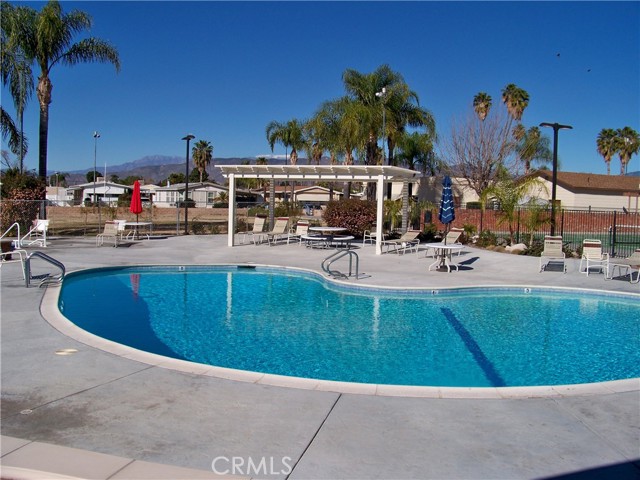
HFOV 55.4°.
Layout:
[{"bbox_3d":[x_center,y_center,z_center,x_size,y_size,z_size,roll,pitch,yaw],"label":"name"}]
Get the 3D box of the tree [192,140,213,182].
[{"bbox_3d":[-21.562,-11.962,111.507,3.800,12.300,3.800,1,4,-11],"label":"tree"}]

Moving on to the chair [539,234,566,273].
[{"bbox_3d":[6.580,0.376,17.147,0.690,0.920,1.650,3,4,21],"label":"chair"}]

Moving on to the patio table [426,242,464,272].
[{"bbox_3d":[3.507,0.508,17.078,1.110,0.690,1.110,2,4,0],"label":"patio table"}]

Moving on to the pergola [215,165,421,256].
[{"bbox_3d":[0.026,-1.164,22.873,6.500,2.940,4.150,3,4,21],"label":"pergola"}]

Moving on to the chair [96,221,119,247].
[{"bbox_3d":[-7.334,-0.235,21.306,0.680,0.880,1.400,1,4,-10],"label":"chair"}]

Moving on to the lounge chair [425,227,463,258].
[{"bbox_3d":[4.342,0.109,21.268,1.550,0.990,0.650,-1,4,-34],"label":"lounge chair"}]

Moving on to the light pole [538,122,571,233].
[{"bbox_3d":[8.525,-1.763,22.043,1.250,4.850,0.300,0,4,-22],"label":"light pole"}]

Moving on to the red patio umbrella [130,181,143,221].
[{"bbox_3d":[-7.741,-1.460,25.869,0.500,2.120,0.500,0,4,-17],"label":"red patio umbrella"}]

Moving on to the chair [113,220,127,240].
[{"bbox_3d":[-8.398,-0.441,25.372,0.600,0.870,0.700,2,4,9],"label":"chair"}]

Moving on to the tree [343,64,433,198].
[{"bbox_3d":[4.168,-5.410,36.677,5.500,10.000,5.500,2,4,0],"label":"tree"}]

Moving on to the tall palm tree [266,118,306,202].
[{"bbox_3d":[-2.630,-6.564,56.698,4.300,9.350,4.300,2,4,0],"label":"tall palm tree"}]

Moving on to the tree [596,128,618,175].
[{"bbox_3d":[40.996,-9.260,87.577,3.300,13.090,3.300,2,4,0],"label":"tree"}]

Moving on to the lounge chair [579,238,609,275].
[{"bbox_3d":[7.566,0.504,16.819,0.620,0.950,0.750,2,4,14],"label":"lounge chair"}]

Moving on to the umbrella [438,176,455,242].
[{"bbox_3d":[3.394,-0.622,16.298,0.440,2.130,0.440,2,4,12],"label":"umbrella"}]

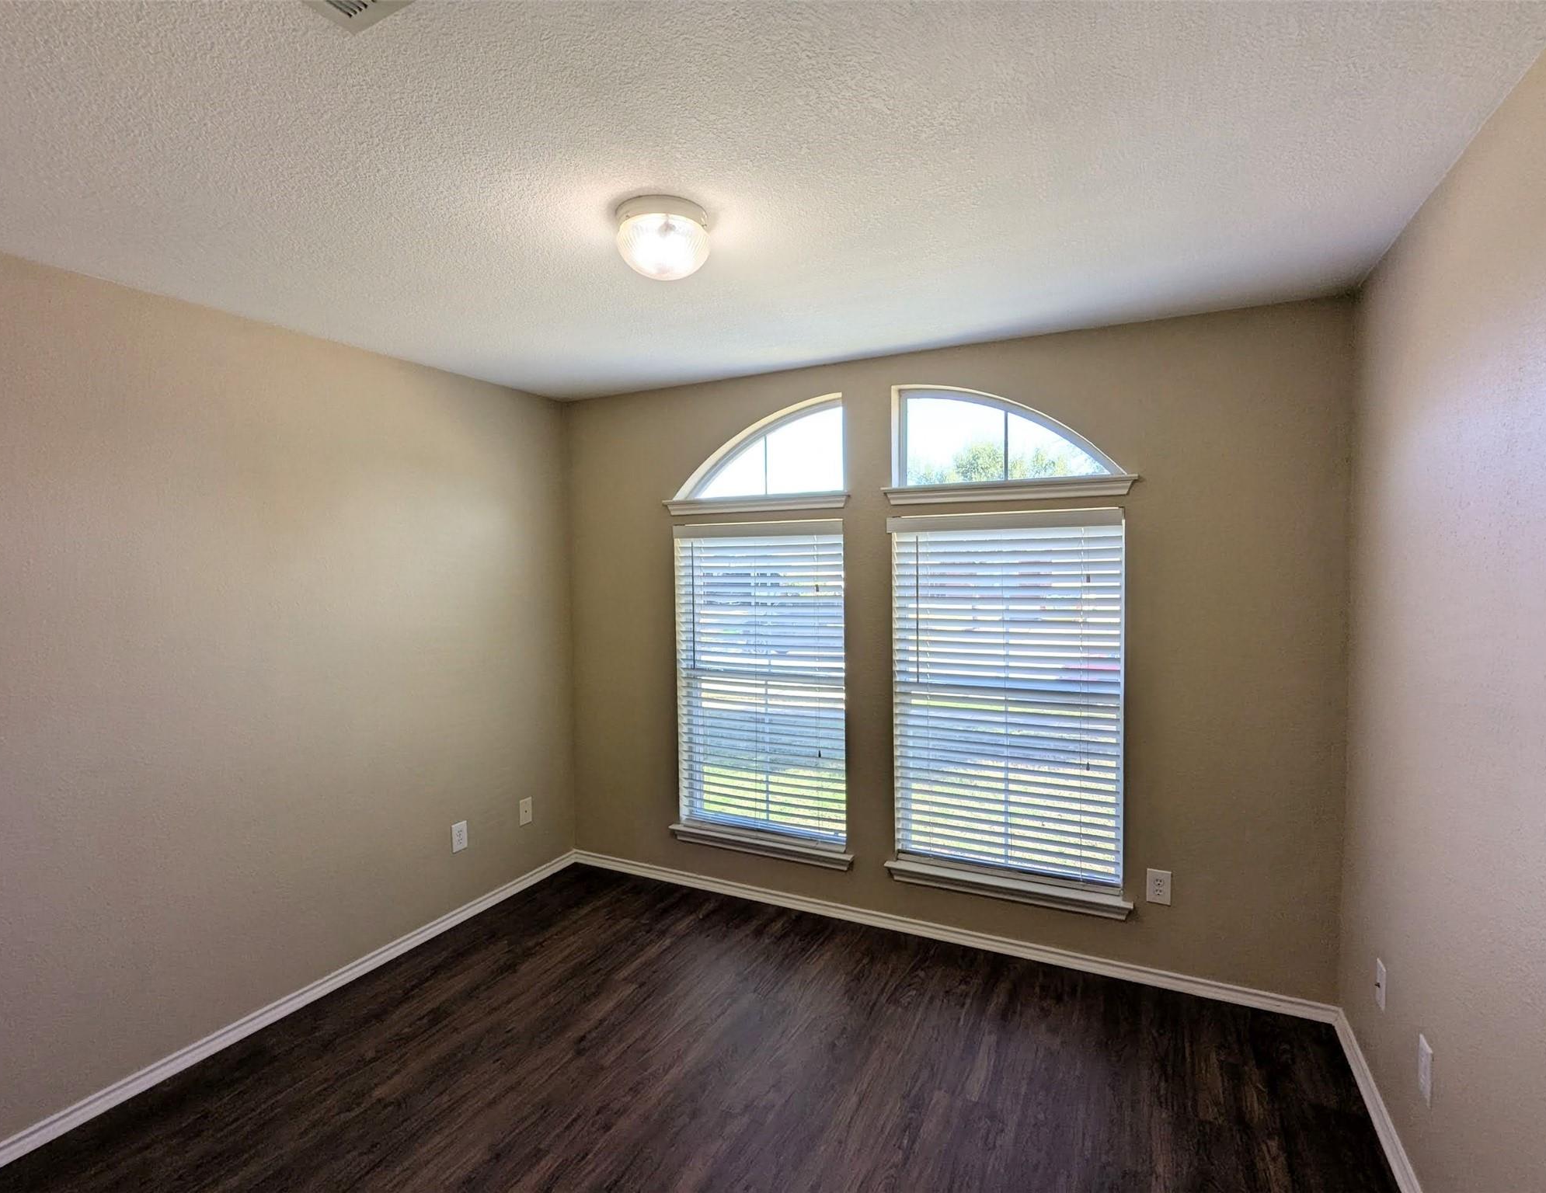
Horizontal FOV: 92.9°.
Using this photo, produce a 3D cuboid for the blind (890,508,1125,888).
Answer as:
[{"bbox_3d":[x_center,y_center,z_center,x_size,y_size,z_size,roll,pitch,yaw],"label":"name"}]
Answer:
[{"bbox_3d":[0.924,0.445,2.958,0.955,1.543,0.120,1,3,26],"label":"blind"}]

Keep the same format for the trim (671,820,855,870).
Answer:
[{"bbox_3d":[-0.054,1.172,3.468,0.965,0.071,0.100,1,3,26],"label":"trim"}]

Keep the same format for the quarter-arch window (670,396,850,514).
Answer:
[{"bbox_3d":[-0.074,-0.632,3.396,0.960,0.488,0.120,1,3,26],"label":"quarter-arch window"}]

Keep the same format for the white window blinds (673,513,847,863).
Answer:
[{"bbox_3d":[-0.062,0.395,3.432,0.885,1.472,0.070,1,3,26],"label":"white window blinds"}]

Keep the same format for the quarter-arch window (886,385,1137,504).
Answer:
[{"bbox_3d":[0.911,-0.624,2.909,0.958,0.494,0.120,1,3,26],"label":"quarter-arch window"}]

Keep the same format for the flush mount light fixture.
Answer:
[{"bbox_3d":[-0.269,-0.862,1.812,0.228,0.142,0.228,-1,3,0],"label":"flush mount light fixture"}]

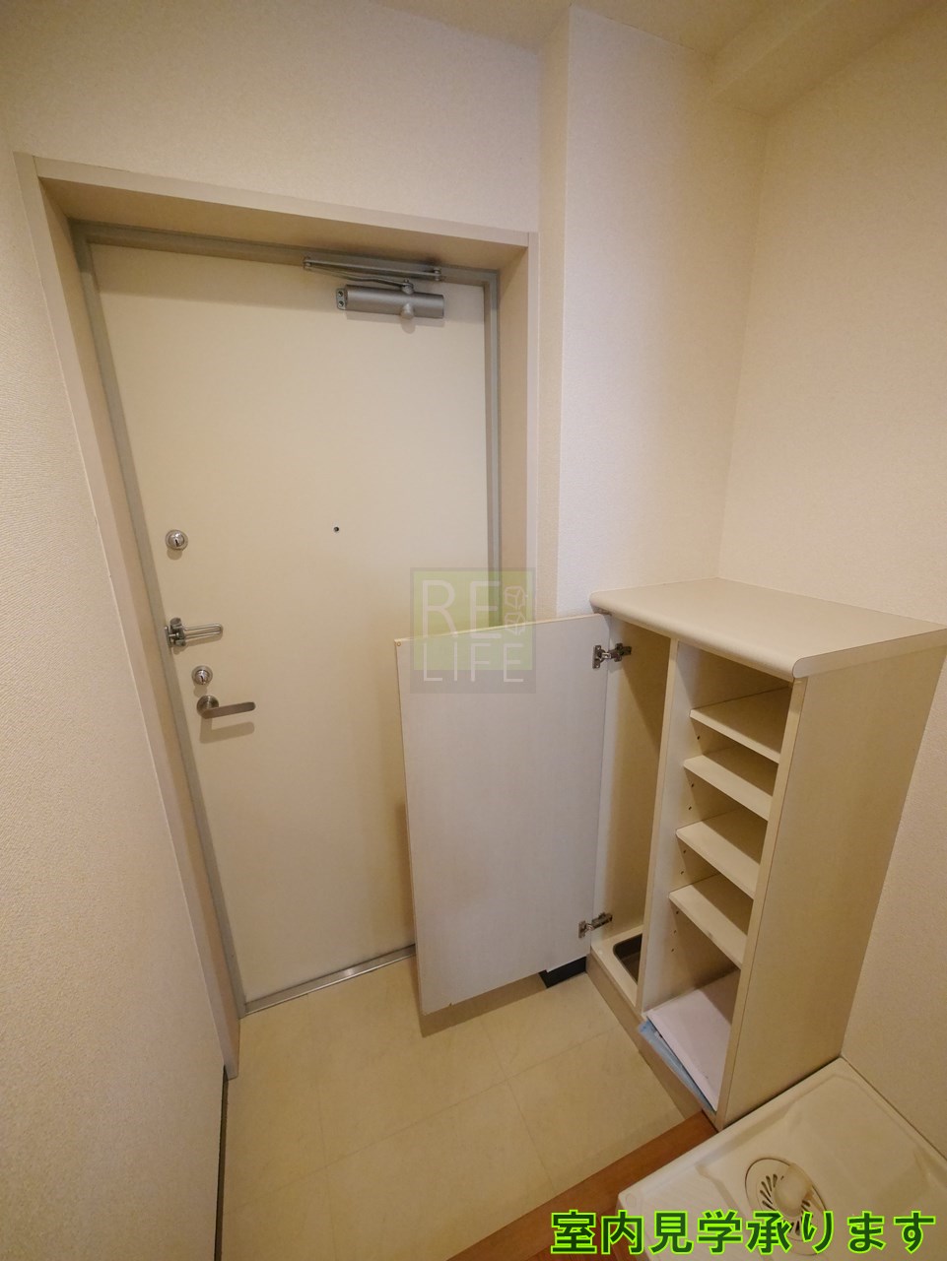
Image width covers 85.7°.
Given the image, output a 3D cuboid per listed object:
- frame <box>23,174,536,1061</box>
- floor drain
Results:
[{"bbox_3d":[-0.276,0.143,1.257,0.878,1.942,0.165,-8,18,-21],"label":"frame"},{"bbox_3d":[0.614,1.101,0.993,0.140,0.055,0.140,-8,18,-21],"label":"floor drain"}]

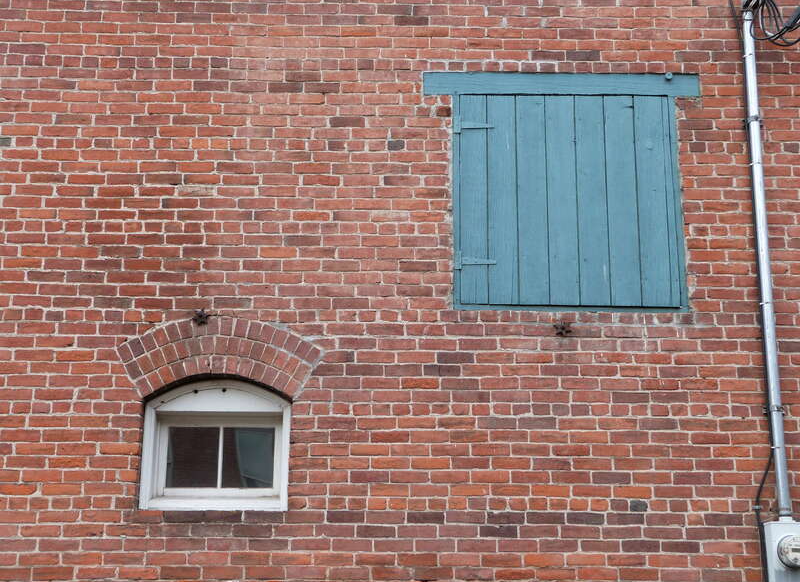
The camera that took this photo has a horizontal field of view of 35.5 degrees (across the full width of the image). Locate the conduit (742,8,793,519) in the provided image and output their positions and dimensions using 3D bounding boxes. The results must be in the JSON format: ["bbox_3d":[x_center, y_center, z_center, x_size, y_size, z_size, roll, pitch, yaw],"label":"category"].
[{"bbox_3d":[1.956,-0.224,6.686,0.059,2.858,0.060,0,-15,-1],"label":"conduit"}]

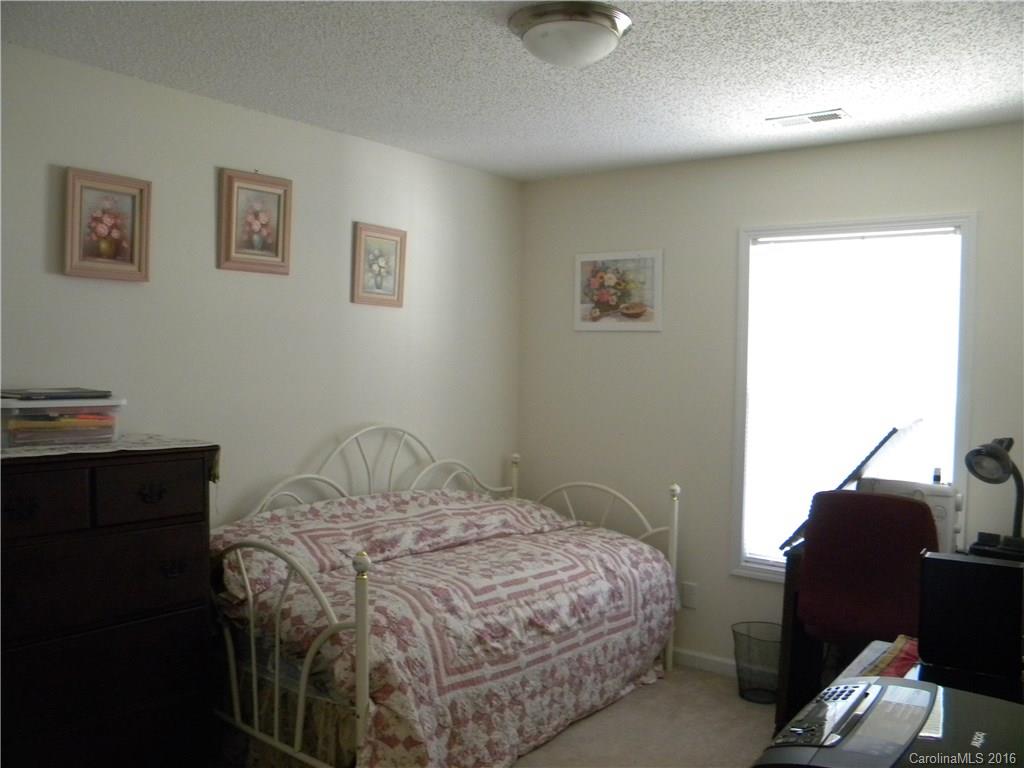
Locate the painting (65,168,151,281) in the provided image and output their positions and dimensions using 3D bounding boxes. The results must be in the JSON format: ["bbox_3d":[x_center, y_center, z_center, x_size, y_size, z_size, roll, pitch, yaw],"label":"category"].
[{"bbox_3d":[-1.331,-0.523,2.735,0.030,0.345,0.290,2,2,38],"label":"painting"}]

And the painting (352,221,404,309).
[{"bbox_3d":[-0.592,-0.531,3.709,0.030,0.352,0.308,2,2,38],"label":"painting"}]

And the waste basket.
[{"bbox_3d":[1.090,1.207,3.590,0.260,0.300,0.260,2,2,38],"label":"waste basket"}]

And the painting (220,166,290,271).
[{"bbox_3d":[-0.988,-0.618,3.190,0.035,0.370,0.315,2,2,38],"label":"painting"}]

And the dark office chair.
[{"bbox_3d":[1.338,0.940,3.013,0.520,1.000,0.570,2,2,38],"label":"dark office chair"}]

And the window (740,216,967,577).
[{"bbox_3d":[1.409,0.099,3.490,0.950,1.560,0.090,2,2,38],"label":"window"}]

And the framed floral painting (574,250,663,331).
[{"bbox_3d":[0.537,-0.465,4.163,0.500,0.400,0.020,2,2,38],"label":"framed floral painting"}]

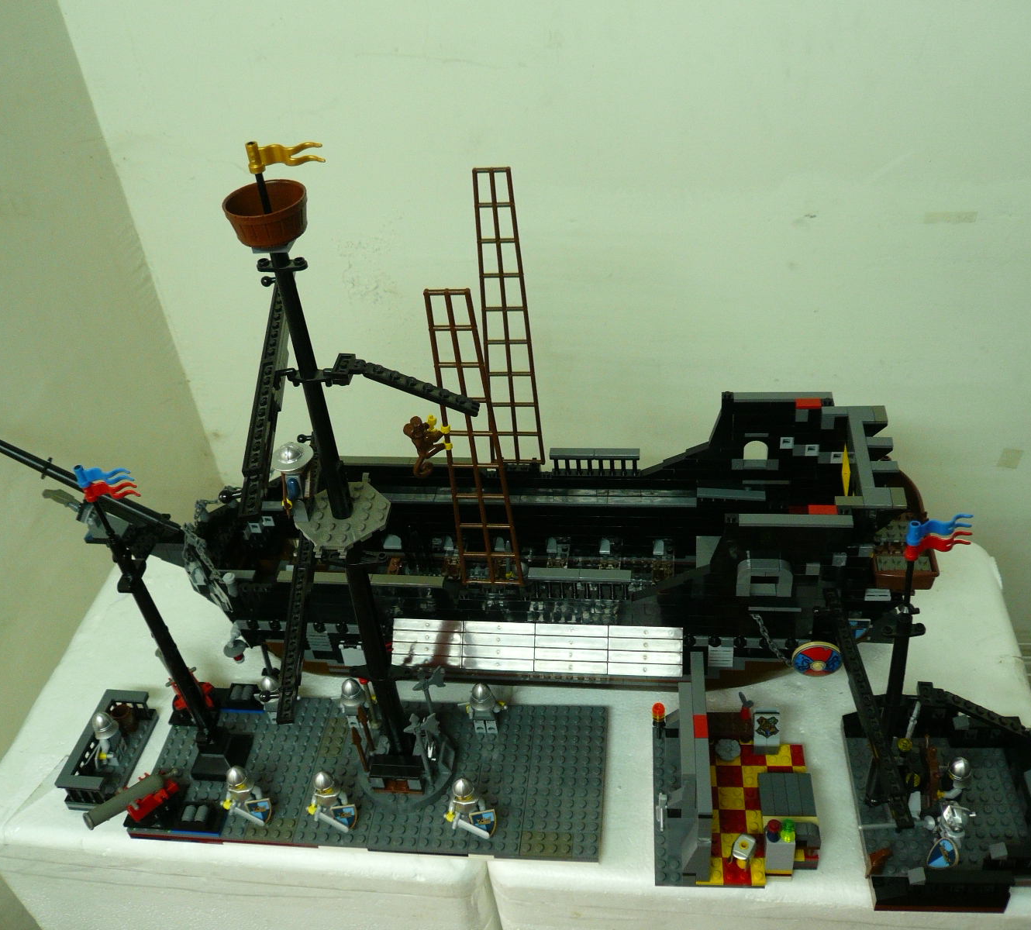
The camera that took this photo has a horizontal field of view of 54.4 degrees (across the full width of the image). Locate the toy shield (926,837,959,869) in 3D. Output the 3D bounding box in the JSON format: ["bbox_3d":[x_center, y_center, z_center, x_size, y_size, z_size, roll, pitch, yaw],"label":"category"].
[{"bbox_3d":[0.245,0.223,0.576,0.017,0.004,0.018,-19,64,15],"label":"toy shield"}]

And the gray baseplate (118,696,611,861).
[{"bbox_3d":[-0.094,0.204,0.667,0.304,0.009,0.112,0,38,8],"label":"gray baseplate"}]

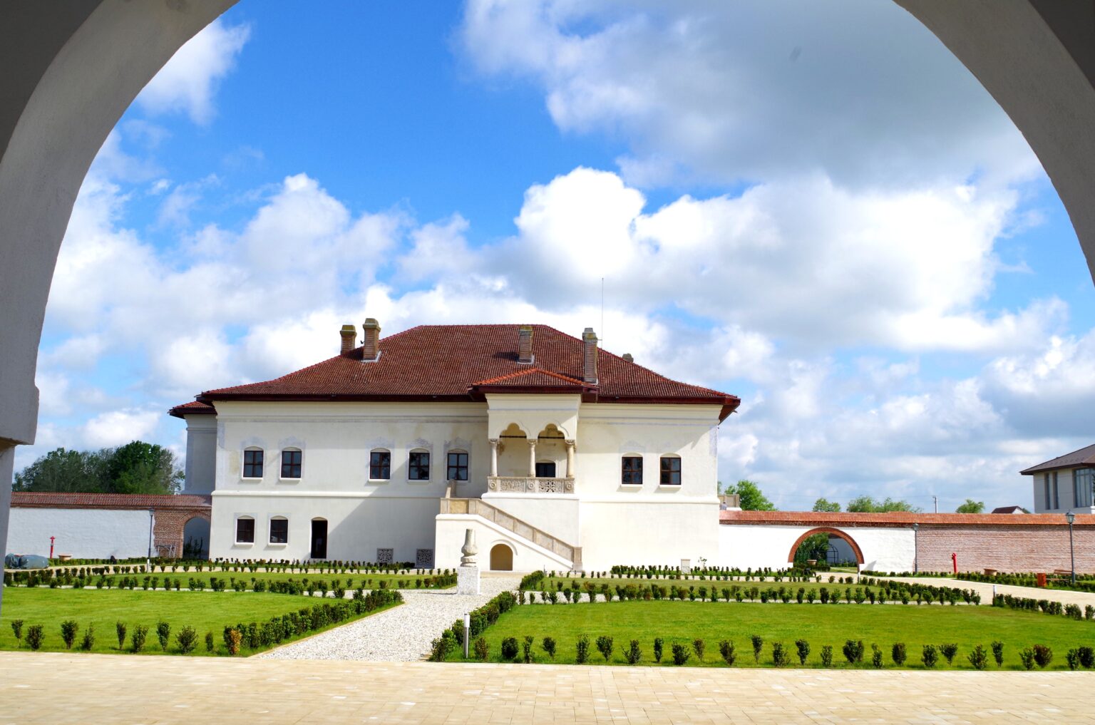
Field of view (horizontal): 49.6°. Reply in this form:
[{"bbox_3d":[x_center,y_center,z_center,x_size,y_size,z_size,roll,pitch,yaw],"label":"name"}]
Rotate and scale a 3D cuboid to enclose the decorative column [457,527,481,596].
[{"bbox_3d":[-2.508,6.306,37.775,0.680,2.160,0.680,0,-9,4],"label":"decorative column"}]

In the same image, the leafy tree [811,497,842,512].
[{"bbox_3d":[31.525,18.946,133.752,5.000,7.300,5.000,0,-9,5],"label":"leafy tree"}]

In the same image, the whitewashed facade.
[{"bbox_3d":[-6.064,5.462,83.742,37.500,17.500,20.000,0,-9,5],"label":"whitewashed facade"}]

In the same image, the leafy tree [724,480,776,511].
[{"bbox_3d":[18.881,14.961,111.062,6.200,7.900,6.200,0,-9,5],"label":"leafy tree"}]

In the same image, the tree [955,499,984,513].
[{"bbox_3d":[47.645,19.113,133.767,4.800,7.500,4.800,0,-9,5],"label":"tree"}]

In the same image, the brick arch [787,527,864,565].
[{"bbox_3d":[19.916,13.174,84.530,5.500,2.800,0.750,0,-9,5],"label":"brick arch"}]

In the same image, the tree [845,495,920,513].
[{"bbox_3d":[37.801,18.852,133.782,9.000,7.700,7.000,0,-9,5],"label":"tree"}]

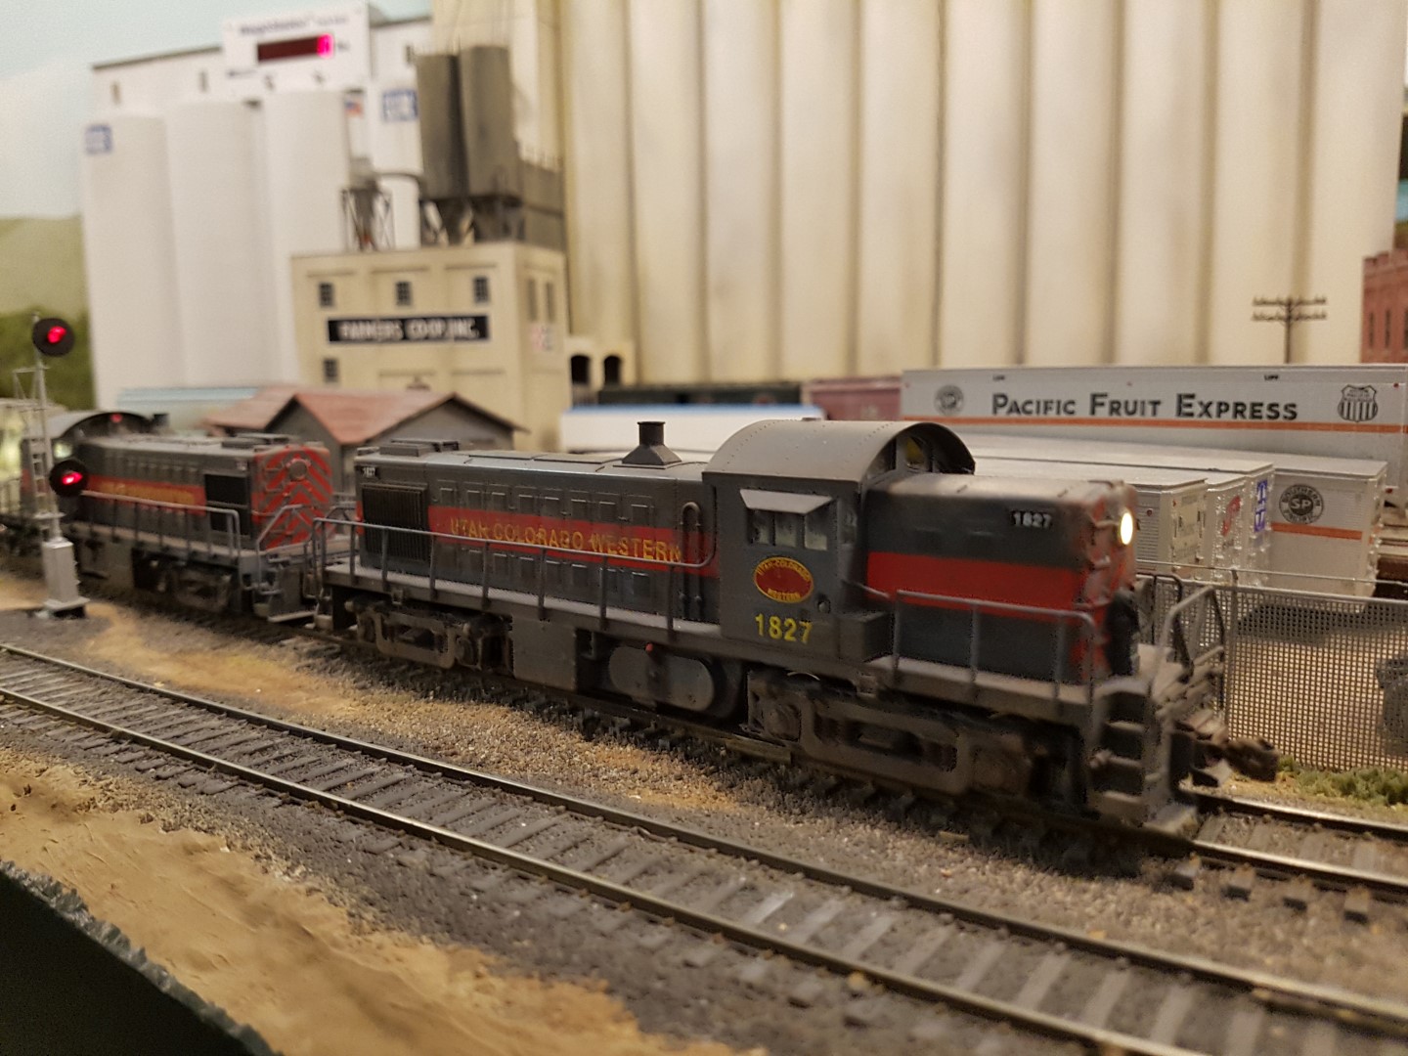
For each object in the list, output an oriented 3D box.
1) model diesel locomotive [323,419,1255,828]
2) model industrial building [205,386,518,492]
[{"bbox_3d":[-0.007,0.006,0.192,0.192,0.051,0.036,5,9,40],"label":"model diesel locomotive"},{"bbox_3d":[-0.168,-0.032,0.494,0.162,0.069,0.103,5,9,40],"label":"model industrial building"}]

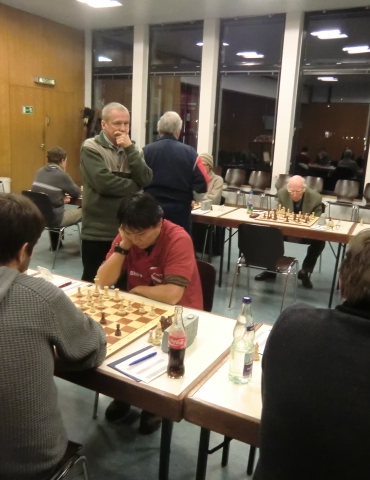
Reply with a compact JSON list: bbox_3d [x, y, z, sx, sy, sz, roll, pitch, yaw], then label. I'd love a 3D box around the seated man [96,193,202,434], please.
[{"bbox_3d":[-0.168,0.360,2.526,0.540,1.220,0.700,9,14,24],"label":"seated man"}]

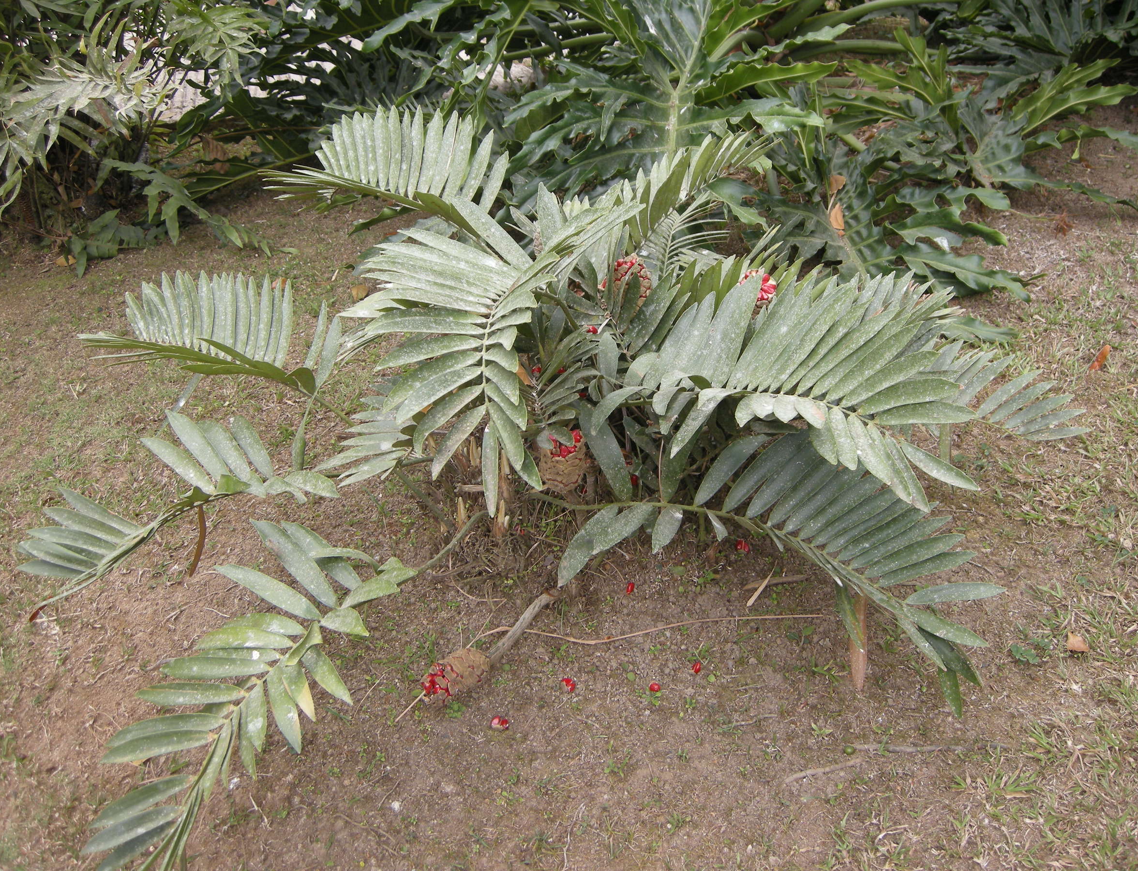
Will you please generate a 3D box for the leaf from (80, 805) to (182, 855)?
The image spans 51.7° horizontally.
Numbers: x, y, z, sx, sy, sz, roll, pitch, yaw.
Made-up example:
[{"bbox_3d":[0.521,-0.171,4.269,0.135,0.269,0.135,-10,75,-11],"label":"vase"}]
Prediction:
[{"bbox_3d":[-0.562,0.506,1.507,0.125,0.015,0.032,-20,56,-27],"label":"leaf"}]

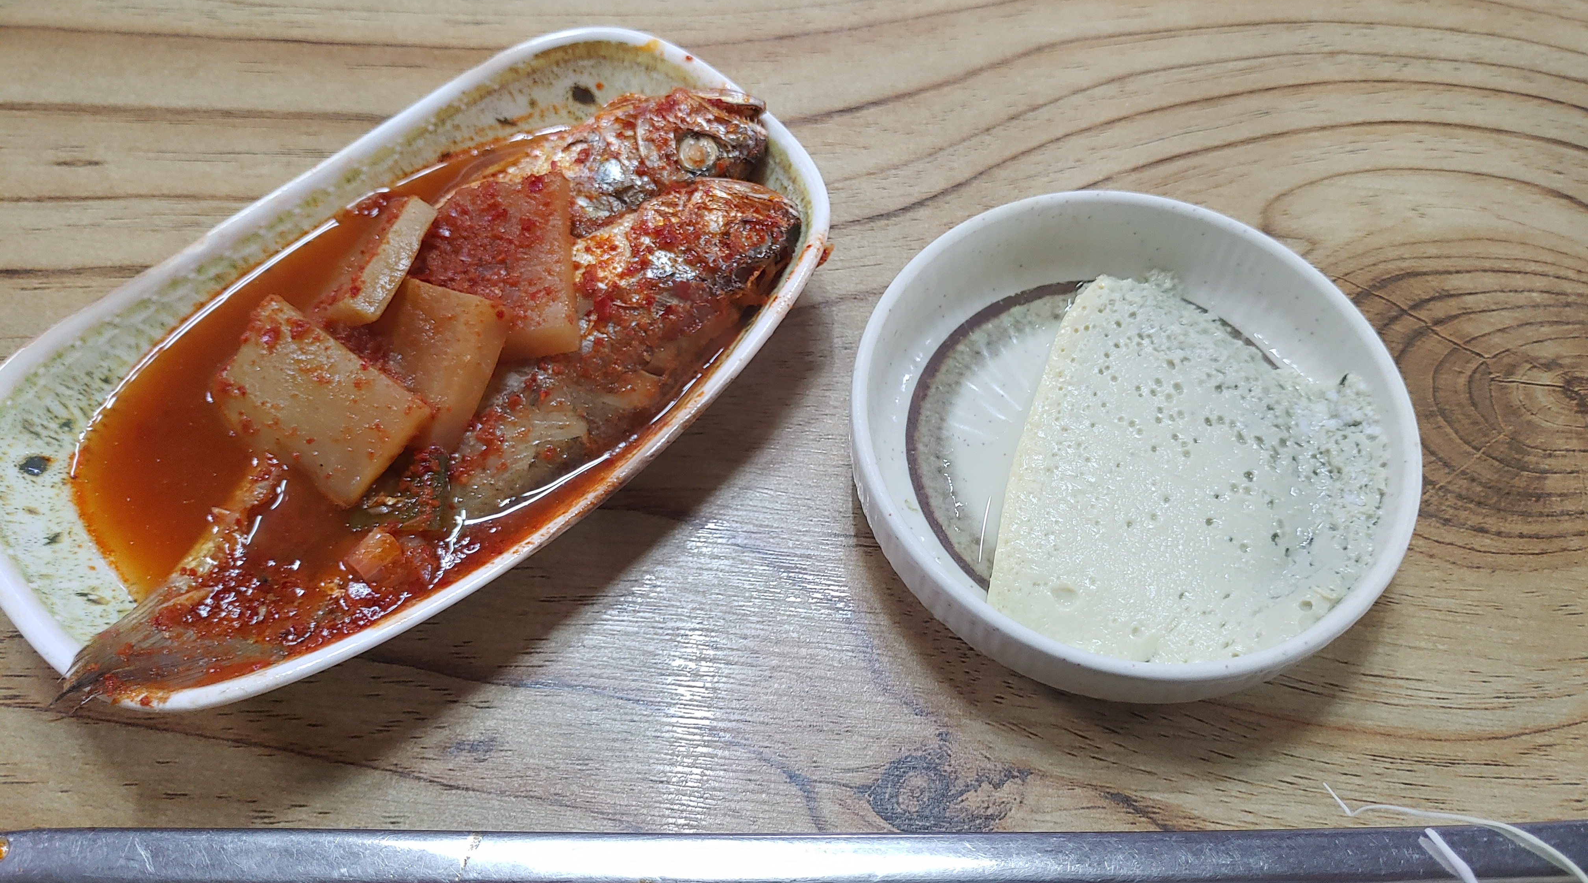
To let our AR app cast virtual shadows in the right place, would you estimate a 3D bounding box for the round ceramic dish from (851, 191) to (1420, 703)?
[{"bbox_3d":[0.072,-0.001,0.265,0.117,0.029,0.117,-2,63,3],"label":"round ceramic dish"}]

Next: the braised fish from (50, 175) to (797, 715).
[{"bbox_3d":[-0.072,0.000,0.259,0.180,0.035,0.047,-36,66,-14],"label":"braised fish"}]

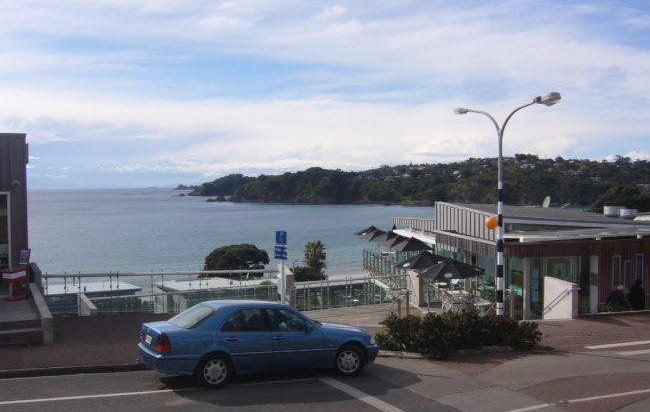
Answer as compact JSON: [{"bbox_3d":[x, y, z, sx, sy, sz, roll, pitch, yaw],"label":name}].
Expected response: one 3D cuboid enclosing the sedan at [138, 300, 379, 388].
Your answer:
[{"bbox_3d":[-1.169,2.505,12.591,4.500,1.420,1.750,3,-2,-29],"label":"sedan"}]

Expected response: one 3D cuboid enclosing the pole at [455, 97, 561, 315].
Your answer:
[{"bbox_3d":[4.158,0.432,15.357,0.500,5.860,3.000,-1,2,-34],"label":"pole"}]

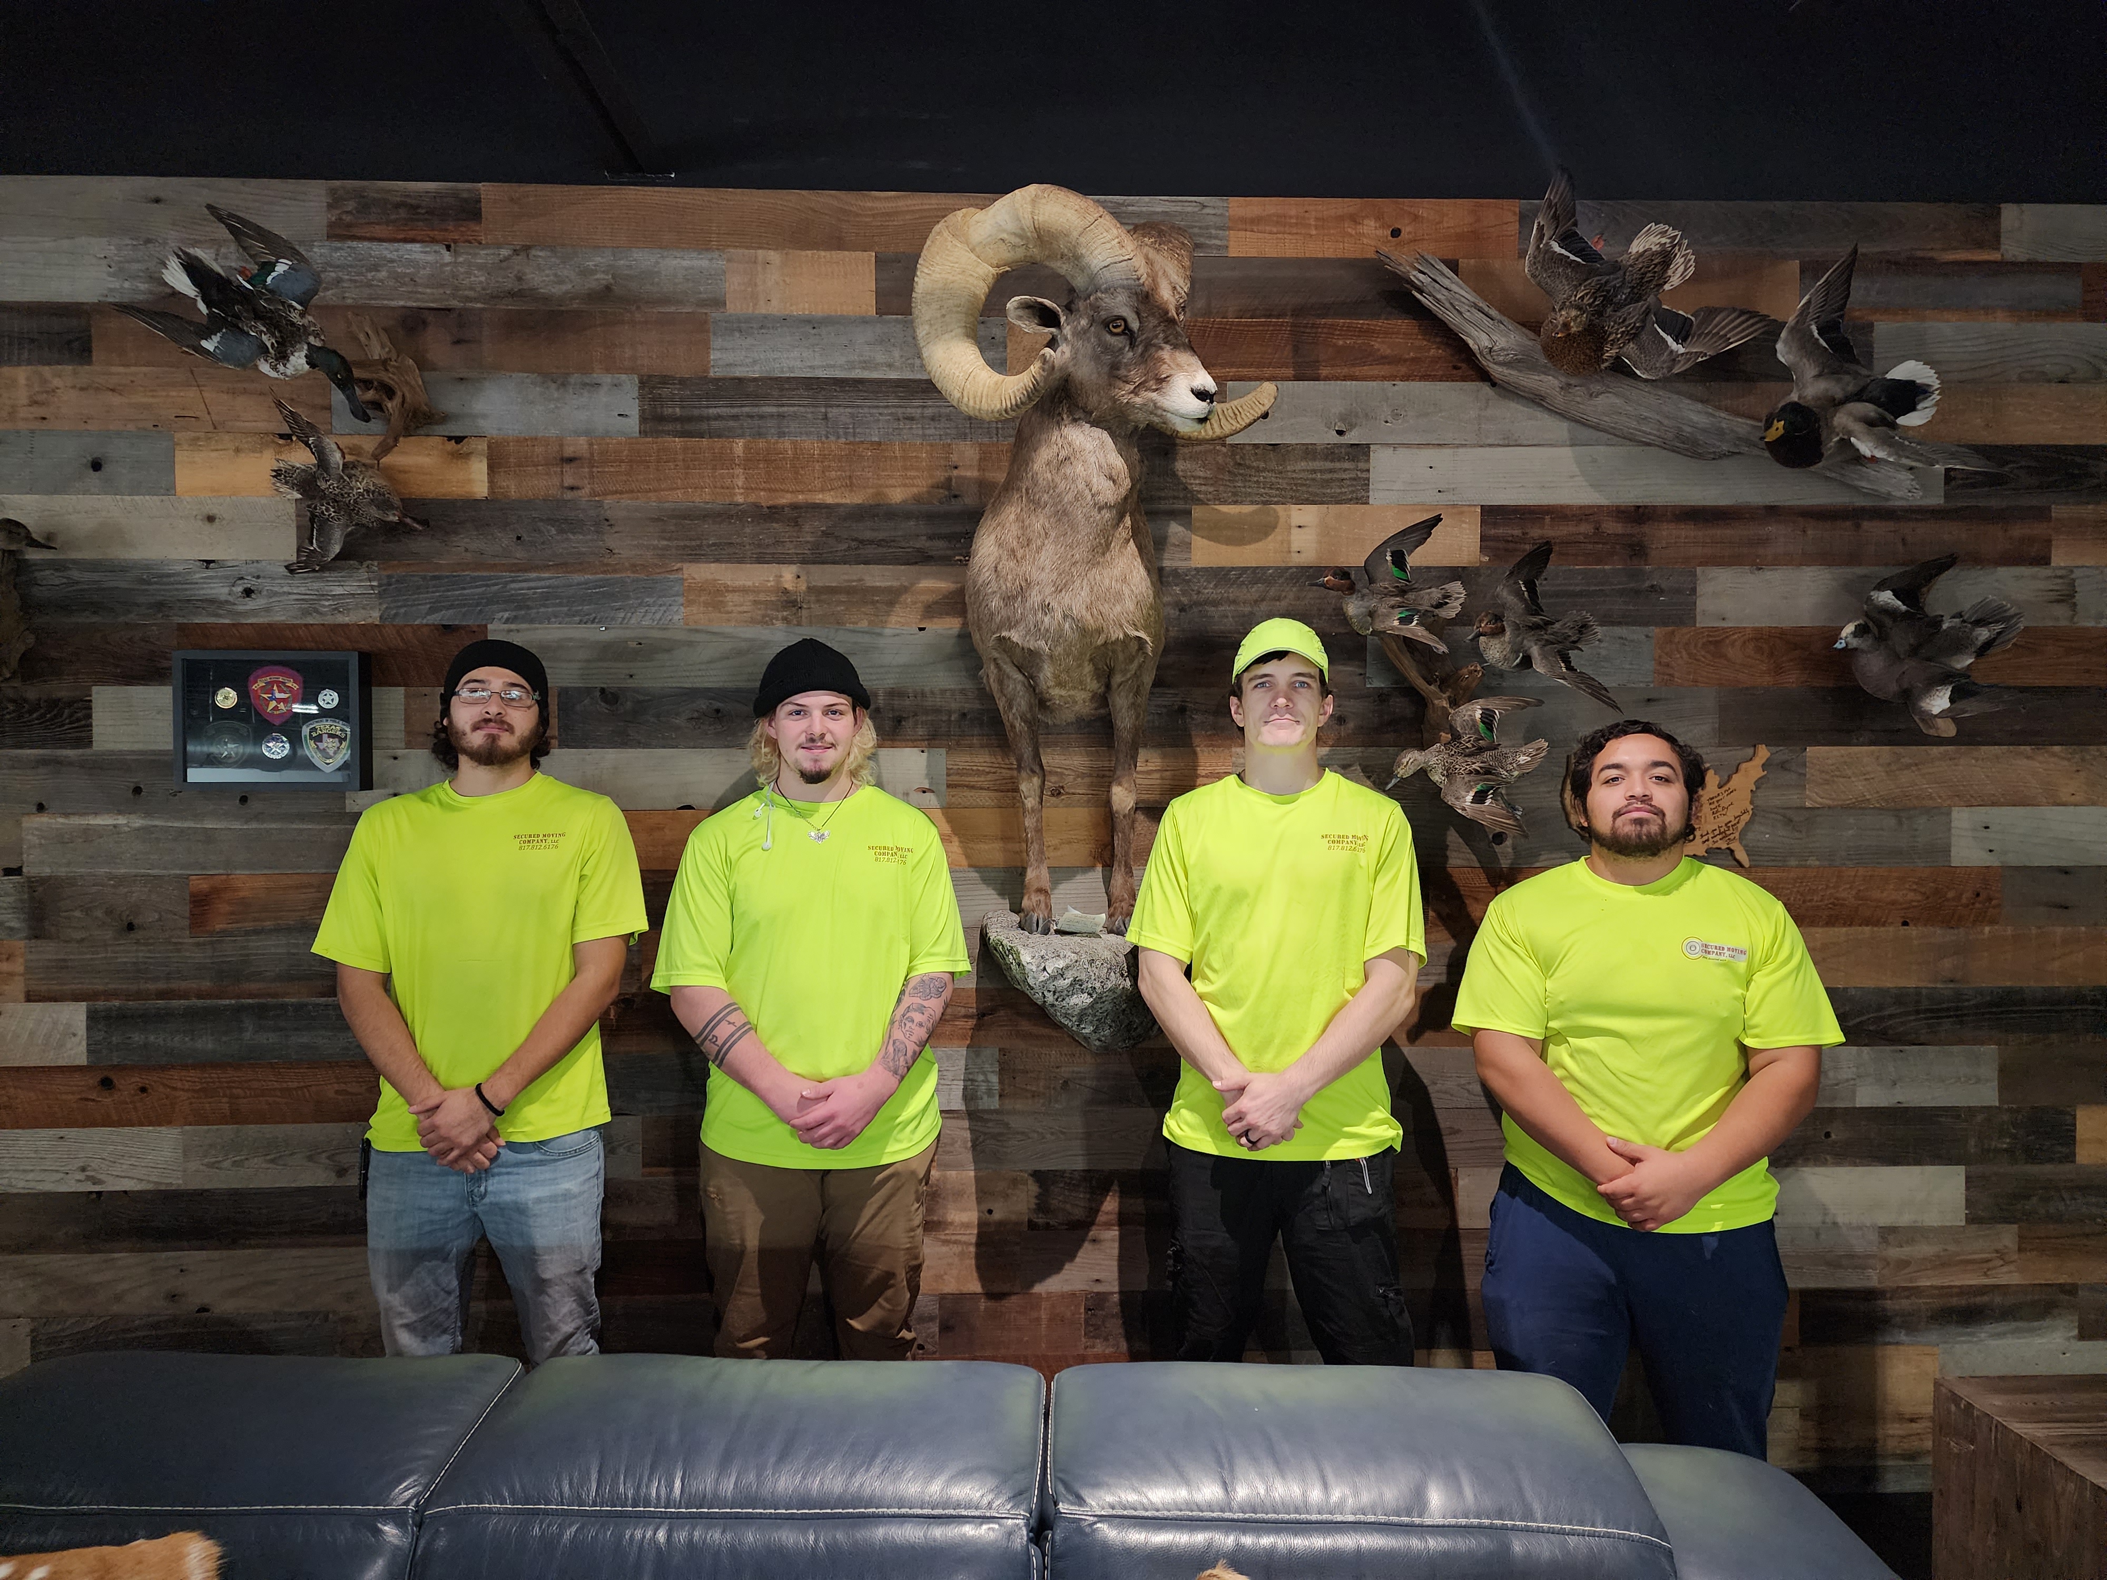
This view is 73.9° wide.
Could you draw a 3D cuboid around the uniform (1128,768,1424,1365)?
[{"bbox_3d":[0.390,0.735,2.449,0.516,1.547,0.300,0,1,3],"label":"uniform"}]

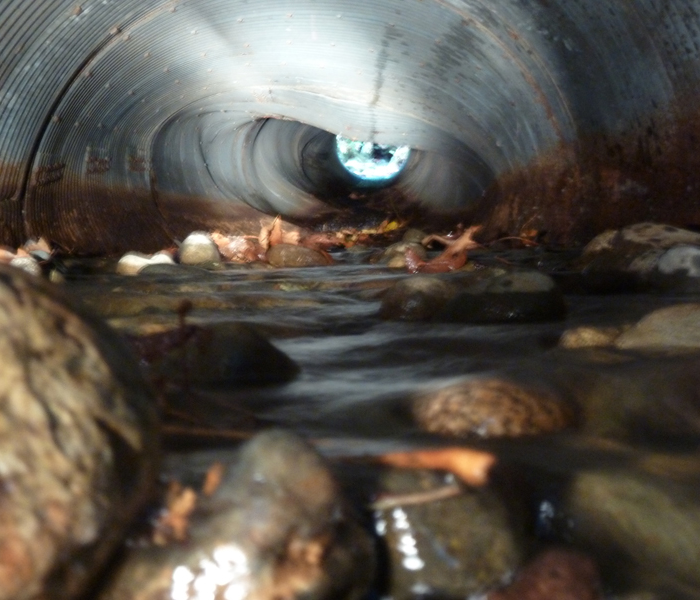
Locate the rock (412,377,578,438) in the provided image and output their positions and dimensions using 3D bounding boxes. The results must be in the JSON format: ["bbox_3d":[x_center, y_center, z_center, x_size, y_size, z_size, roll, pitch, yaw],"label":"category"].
[{"bbox_3d":[0.077,0.062,0.950,0.087,0.043,0.070,0,2,0],"label":"rock"}]

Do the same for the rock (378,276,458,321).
[{"bbox_3d":[0.076,0.003,2.000,0.089,0.059,0.080,0,2,0],"label":"rock"}]

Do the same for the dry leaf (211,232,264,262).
[{"bbox_3d":[-0.268,-0.125,4.300,0.129,0.072,0.090,0,2,0],"label":"dry leaf"}]

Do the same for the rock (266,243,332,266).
[{"bbox_3d":[-0.118,-0.101,4.200,0.154,0.066,0.110,0,2,0],"label":"rock"}]

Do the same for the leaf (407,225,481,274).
[{"bbox_3d":[0.197,-0.106,3.800,0.156,0.105,0.100,0,2,0],"label":"leaf"}]

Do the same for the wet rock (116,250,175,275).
[{"bbox_3d":[-0.431,-0.076,3.800,0.122,0.057,0.090,0,2,0],"label":"wet rock"}]

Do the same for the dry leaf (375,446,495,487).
[{"bbox_3d":[0.038,0.073,0.790,0.053,0.018,0.030,0,2,0],"label":"dry leaf"}]

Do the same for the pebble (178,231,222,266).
[{"bbox_3d":[-0.344,-0.114,4.150,0.101,0.092,0.090,0,2,0],"label":"pebble"}]

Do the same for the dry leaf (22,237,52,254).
[{"bbox_3d":[-0.711,-0.124,4.100,0.068,0.041,0.050,0,2,0],"label":"dry leaf"}]

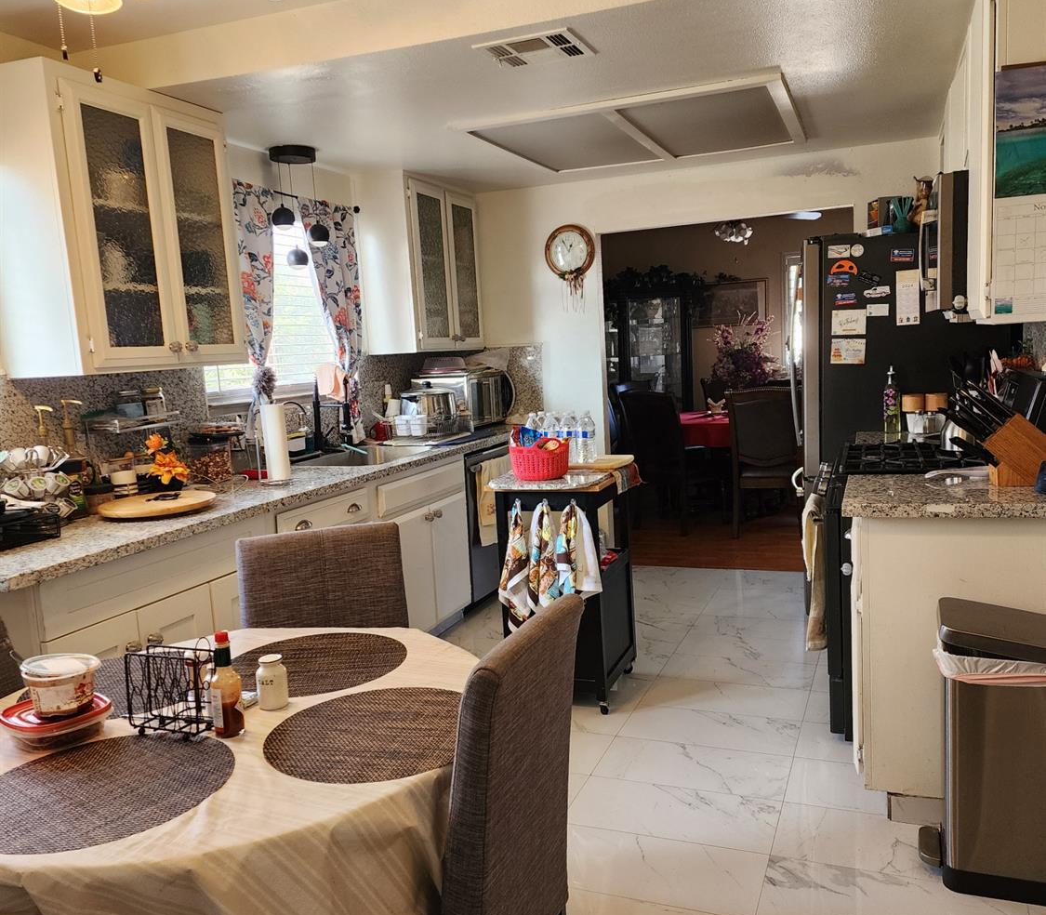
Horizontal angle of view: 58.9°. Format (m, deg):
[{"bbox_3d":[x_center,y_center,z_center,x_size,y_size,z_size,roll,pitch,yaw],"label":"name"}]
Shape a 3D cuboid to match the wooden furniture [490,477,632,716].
[{"bbox_3d":[0.172,0.516,3.754,0.480,0.886,0.480,-1,8,22],"label":"wooden furniture"}]

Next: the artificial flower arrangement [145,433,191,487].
[{"bbox_3d":[-1.317,0.030,3.411,0.160,0.235,0.150,-6,8,-21],"label":"artificial flower arrangement"}]

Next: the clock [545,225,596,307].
[{"bbox_3d":[0.284,-1.172,5.661,0.315,0.490,0.055,-1,8,22],"label":"clock"}]

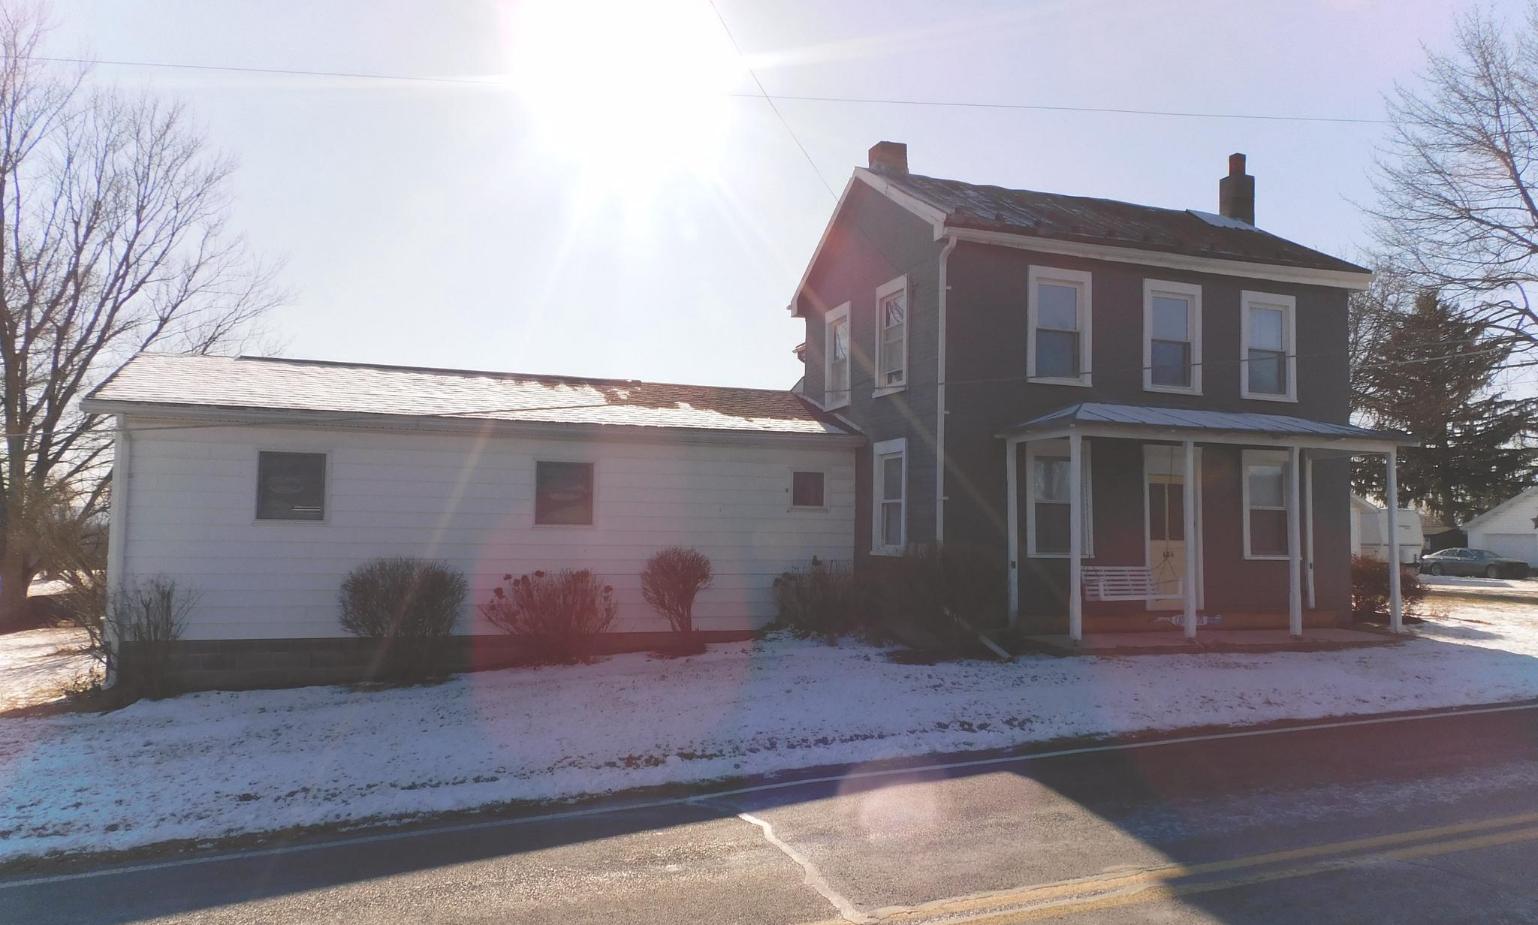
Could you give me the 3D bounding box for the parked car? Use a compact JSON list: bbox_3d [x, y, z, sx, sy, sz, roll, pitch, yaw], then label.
[{"bbox_3d":[37.116,5.272,56.184,1.829,1.434,4.926,3,-3,-28],"label":"parked car"}]

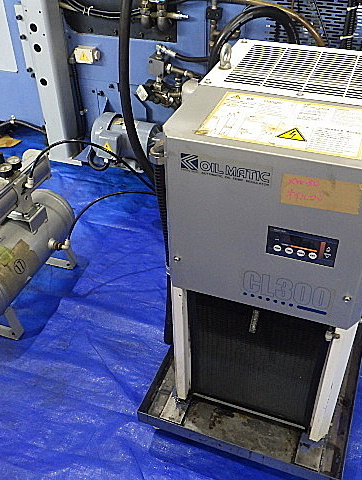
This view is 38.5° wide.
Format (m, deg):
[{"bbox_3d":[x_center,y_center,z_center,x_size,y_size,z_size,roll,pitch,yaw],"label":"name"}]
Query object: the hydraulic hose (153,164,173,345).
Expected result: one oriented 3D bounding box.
[{"bbox_3d":[-0.031,0.048,1.045,0.037,0.487,0.048,13,41,18],"label":"hydraulic hose"}]

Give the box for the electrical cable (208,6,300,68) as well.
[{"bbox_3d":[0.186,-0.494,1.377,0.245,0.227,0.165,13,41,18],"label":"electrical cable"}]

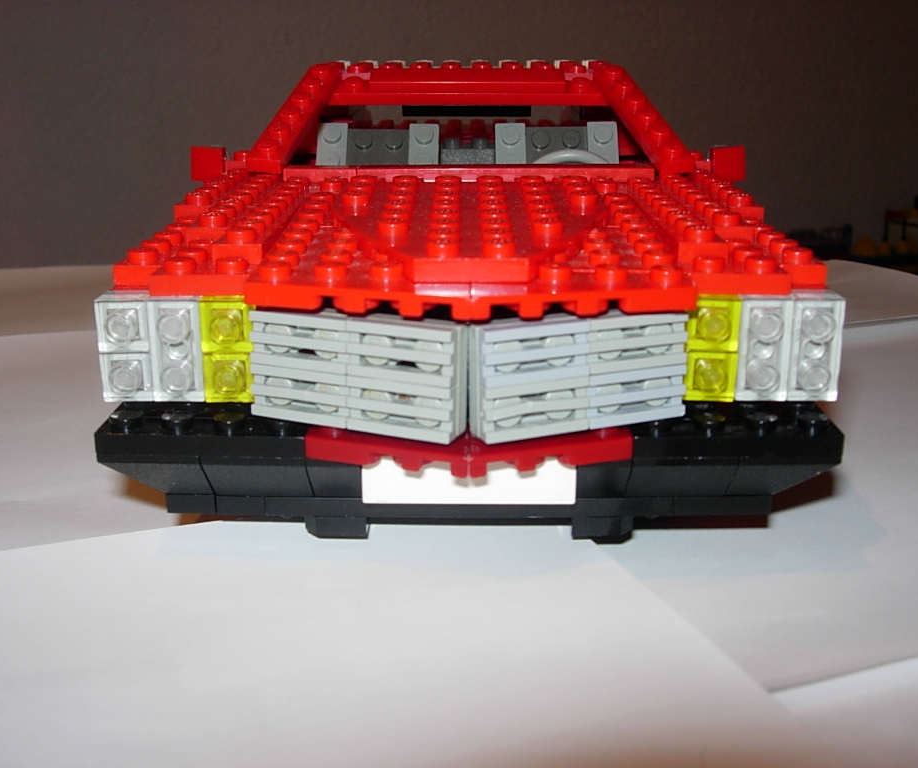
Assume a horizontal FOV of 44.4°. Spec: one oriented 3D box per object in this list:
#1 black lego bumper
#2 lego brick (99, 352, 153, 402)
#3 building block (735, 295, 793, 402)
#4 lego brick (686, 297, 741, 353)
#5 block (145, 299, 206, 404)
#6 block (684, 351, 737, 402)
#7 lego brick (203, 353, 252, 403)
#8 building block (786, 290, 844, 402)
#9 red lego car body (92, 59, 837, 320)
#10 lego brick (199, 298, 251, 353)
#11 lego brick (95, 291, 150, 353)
[{"bbox_3d":[0.002,0.014,0.178,0.112,0.022,0.018,0,17,0],"label":"black lego bumper"},{"bbox_3d":[-0.050,-0.003,0.175,0.008,0.008,0.011,0,17,0],"label":"lego brick"},{"bbox_3d":[0.046,-0.006,0.174,0.008,0.016,0.011,0,17,0],"label":"building block"},{"bbox_3d":[0.038,-0.010,0.172,0.008,0.008,0.011,0,17,0],"label":"lego brick"},{"bbox_3d":[-0.042,-0.006,0.174,0.008,0.016,0.011,0,17,0],"label":"block"},{"bbox_3d":[0.038,-0.003,0.175,0.008,0.008,0.011,0,17,0],"label":"block"},{"bbox_3d":[-0.035,-0.003,0.175,0.008,0.008,0.011,0,17,0],"label":"lego brick"},{"bbox_3d":[0.054,-0.006,0.174,0.008,0.016,0.011,0,17,0],"label":"building block"},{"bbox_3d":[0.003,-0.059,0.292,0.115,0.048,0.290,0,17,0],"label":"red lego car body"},{"bbox_3d":[-0.035,-0.010,0.173,0.008,0.008,0.011,0,17,0],"label":"lego brick"},{"bbox_3d":[-0.050,-0.010,0.173,0.008,0.008,0.011,0,17,0],"label":"lego brick"}]

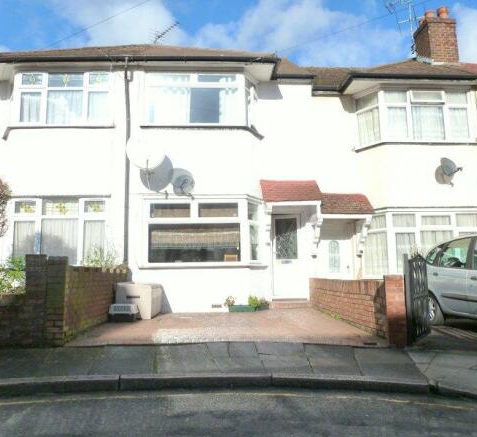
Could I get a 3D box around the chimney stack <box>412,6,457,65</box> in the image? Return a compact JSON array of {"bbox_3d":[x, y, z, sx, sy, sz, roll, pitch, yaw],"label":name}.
[{"bbox_3d":[5.708,-5.190,11.677,0.855,1.858,0.707,0,-8,-4],"label":"chimney stack"}]

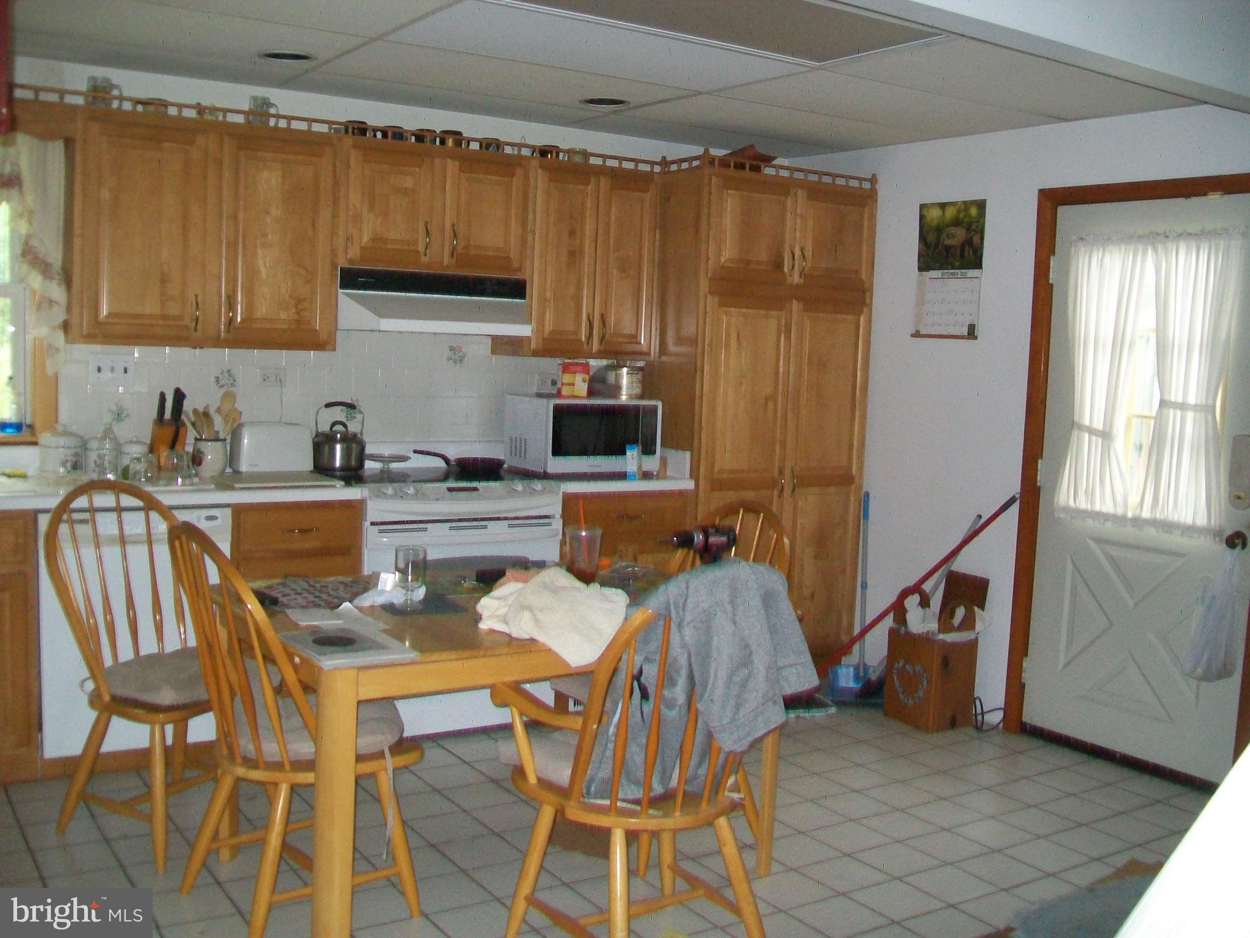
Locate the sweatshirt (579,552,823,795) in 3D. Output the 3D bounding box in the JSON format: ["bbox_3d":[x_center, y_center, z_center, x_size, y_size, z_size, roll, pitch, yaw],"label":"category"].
[{"bbox_3d":[0.148,0.451,2.591,0.450,0.540,0.280,0,6,-21],"label":"sweatshirt"}]

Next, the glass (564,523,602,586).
[{"bbox_3d":[-0.121,0.256,3.578,0.106,0.178,0.106,2,6,0],"label":"glass"}]

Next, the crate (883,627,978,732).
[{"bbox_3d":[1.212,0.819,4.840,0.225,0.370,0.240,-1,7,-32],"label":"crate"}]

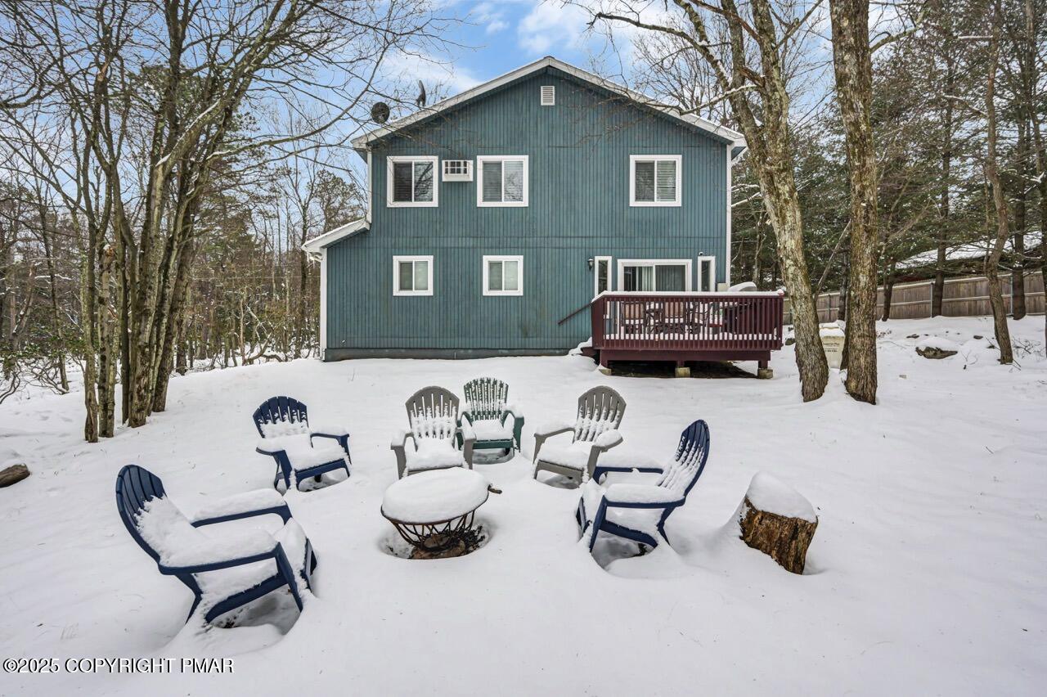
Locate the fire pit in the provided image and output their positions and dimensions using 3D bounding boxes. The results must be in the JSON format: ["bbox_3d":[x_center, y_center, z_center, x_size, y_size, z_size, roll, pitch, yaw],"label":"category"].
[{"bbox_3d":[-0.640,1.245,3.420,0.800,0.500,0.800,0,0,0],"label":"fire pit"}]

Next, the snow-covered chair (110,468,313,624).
[{"bbox_3d":[-1.600,1.018,2.510,0.833,0.911,0.764,-2,-1,-22],"label":"snow-covered chair"}]

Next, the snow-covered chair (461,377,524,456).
[{"bbox_3d":[-0.405,0.825,5.500,0.740,0.910,0.820,0,0,-9],"label":"snow-covered chair"}]

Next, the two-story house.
[{"bbox_3d":[0.163,-3.635,17.248,11.700,8.050,10.000,0,0,2],"label":"two-story house"}]

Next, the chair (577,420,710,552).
[{"bbox_3d":[0.787,0.922,3.145,0.833,0.911,0.764,1,0,3],"label":"chair"}]

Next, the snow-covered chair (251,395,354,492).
[{"bbox_3d":[-2.214,0.939,4.621,0.833,0.911,0.764,-3,1,39],"label":"snow-covered chair"}]

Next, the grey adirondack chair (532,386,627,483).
[{"bbox_3d":[0.565,0.858,4.474,0.764,0.911,0.833,1,1,40],"label":"grey adirondack chair"}]

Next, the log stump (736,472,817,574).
[{"bbox_3d":[1.630,1.190,3.020,0.470,0.560,0.470,7,0,0],"label":"log stump"}]

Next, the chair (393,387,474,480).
[{"bbox_3d":[-0.854,0.868,4.481,0.764,0.911,0.833,-2,1,-10],"label":"chair"}]

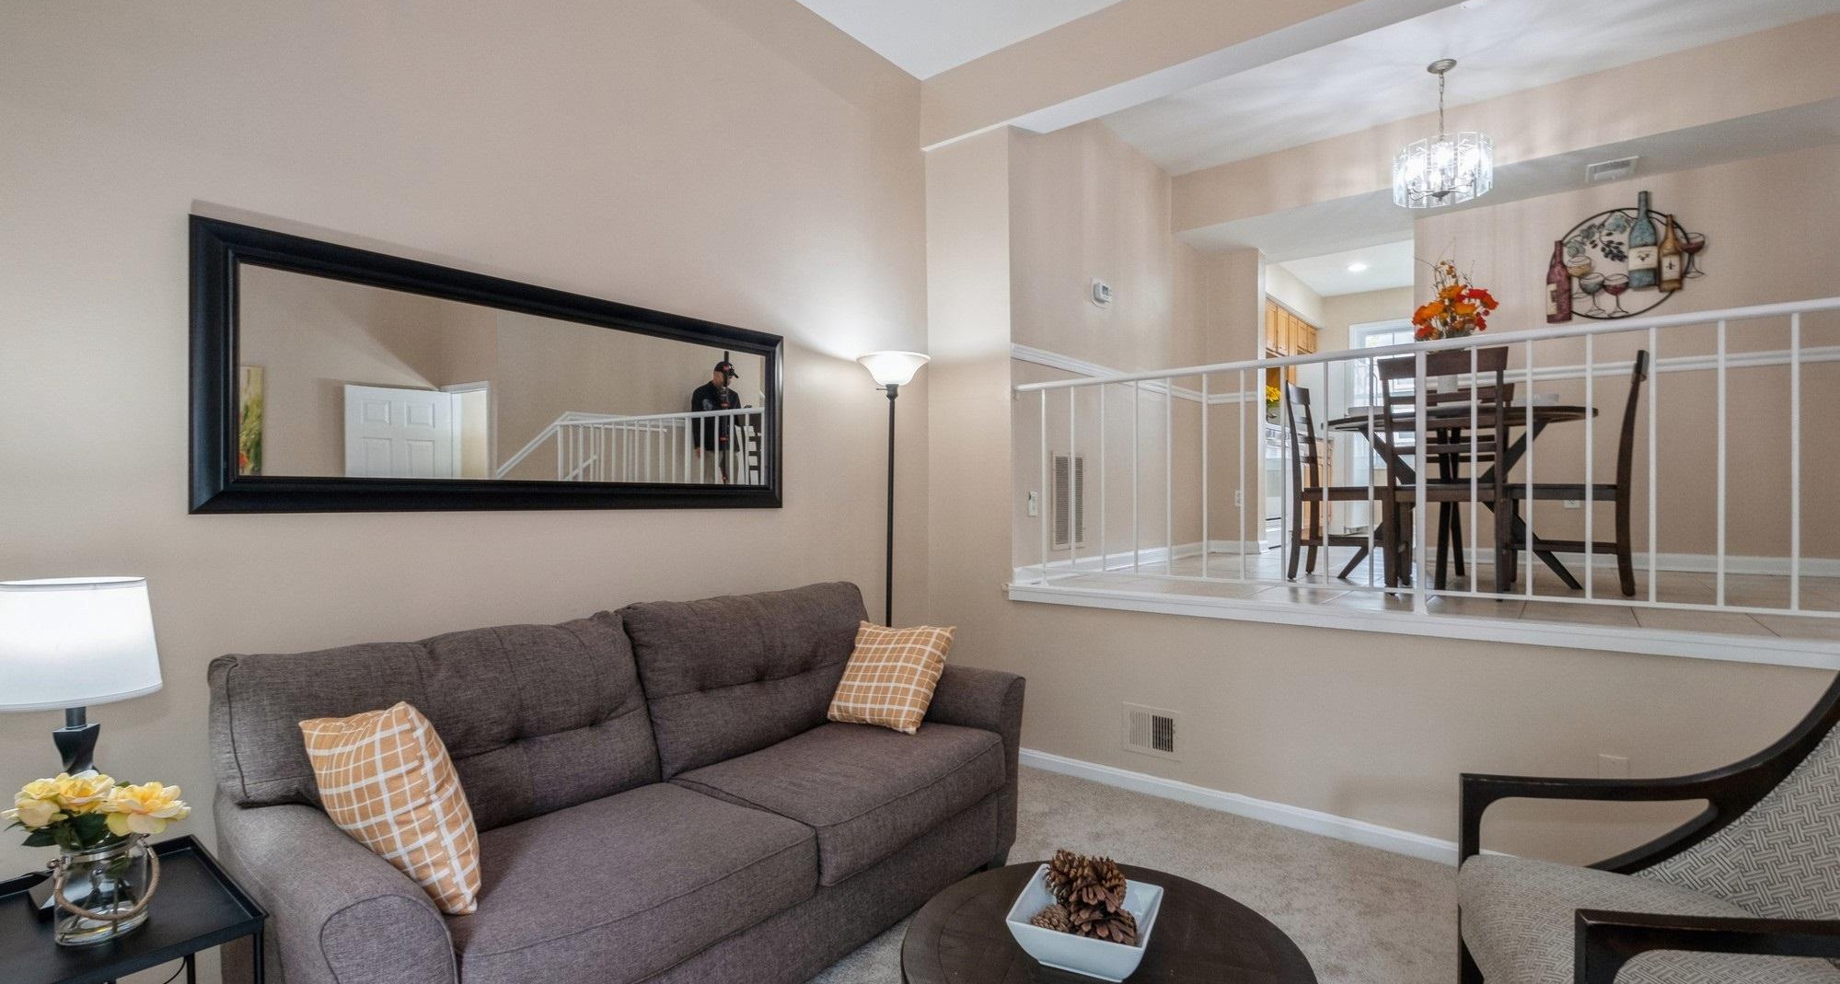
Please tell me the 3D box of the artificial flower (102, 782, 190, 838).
[{"bbox_3d":[-1.367,0.561,1.356,0.110,0.070,0.115,0,0,45],"label":"artificial flower"}]

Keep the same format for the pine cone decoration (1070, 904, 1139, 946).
[{"bbox_3d":[0.306,0.725,1.270,0.105,0.080,0.095,0,0,21],"label":"pine cone decoration"}]

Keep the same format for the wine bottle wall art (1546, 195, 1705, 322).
[{"bbox_3d":[3.776,-1.276,4.116,0.634,0.640,0.050,0,0,36],"label":"wine bottle wall art"}]

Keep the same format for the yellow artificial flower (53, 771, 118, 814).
[{"bbox_3d":[-1.530,0.553,1.406,0.088,0.060,0.088,0,0,43],"label":"yellow artificial flower"}]

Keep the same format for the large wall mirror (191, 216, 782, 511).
[{"bbox_3d":[-1.108,-0.281,2.388,0.040,0.674,1.706,0,-1,40],"label":"large wall mirror"}]

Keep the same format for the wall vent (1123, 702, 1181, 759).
[{"bbox_3d":[0.966,1.006,3.213,0.246,0.205,0.020,0,0,36],"label":"wall vent"}]

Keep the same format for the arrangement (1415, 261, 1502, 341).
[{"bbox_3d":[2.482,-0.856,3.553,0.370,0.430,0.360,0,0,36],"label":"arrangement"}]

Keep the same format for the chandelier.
[{"bbox_3d":[2.467,-1.699,3.620,0.390,0.620,0.390,0,-1,40],"label":"chandelier"}]

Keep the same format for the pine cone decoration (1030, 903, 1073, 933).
[{"bbox_3d":[0.230,0.750,1.341,0.080,0.060,0.062,0,0,-11],"label":"pine cone decoration"}]

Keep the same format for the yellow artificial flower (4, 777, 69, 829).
[{"bbox_3d":[-1.475,0.519,1.280,0.075,0.070,0.075,0,-1,-34],"label":"yellow artificial flower"}]

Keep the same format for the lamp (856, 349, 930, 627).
[{"bbox_3d":[-0.124,0.310,3.300,0.310,1.830,0.310,0,0,0],"label":"lamp"}]

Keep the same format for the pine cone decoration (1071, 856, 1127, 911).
[{"bbox_3d":[0.310,0.680,1.329,0.090,0.083,0.090,0,0,21],"label":"pine cone decoration"}]

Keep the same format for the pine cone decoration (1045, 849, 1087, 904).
[{"bbox_3d":[0.261,0.675,1.344,0.083,0.083,0.085,0,0,21],"label":"pine cone decoration"}]

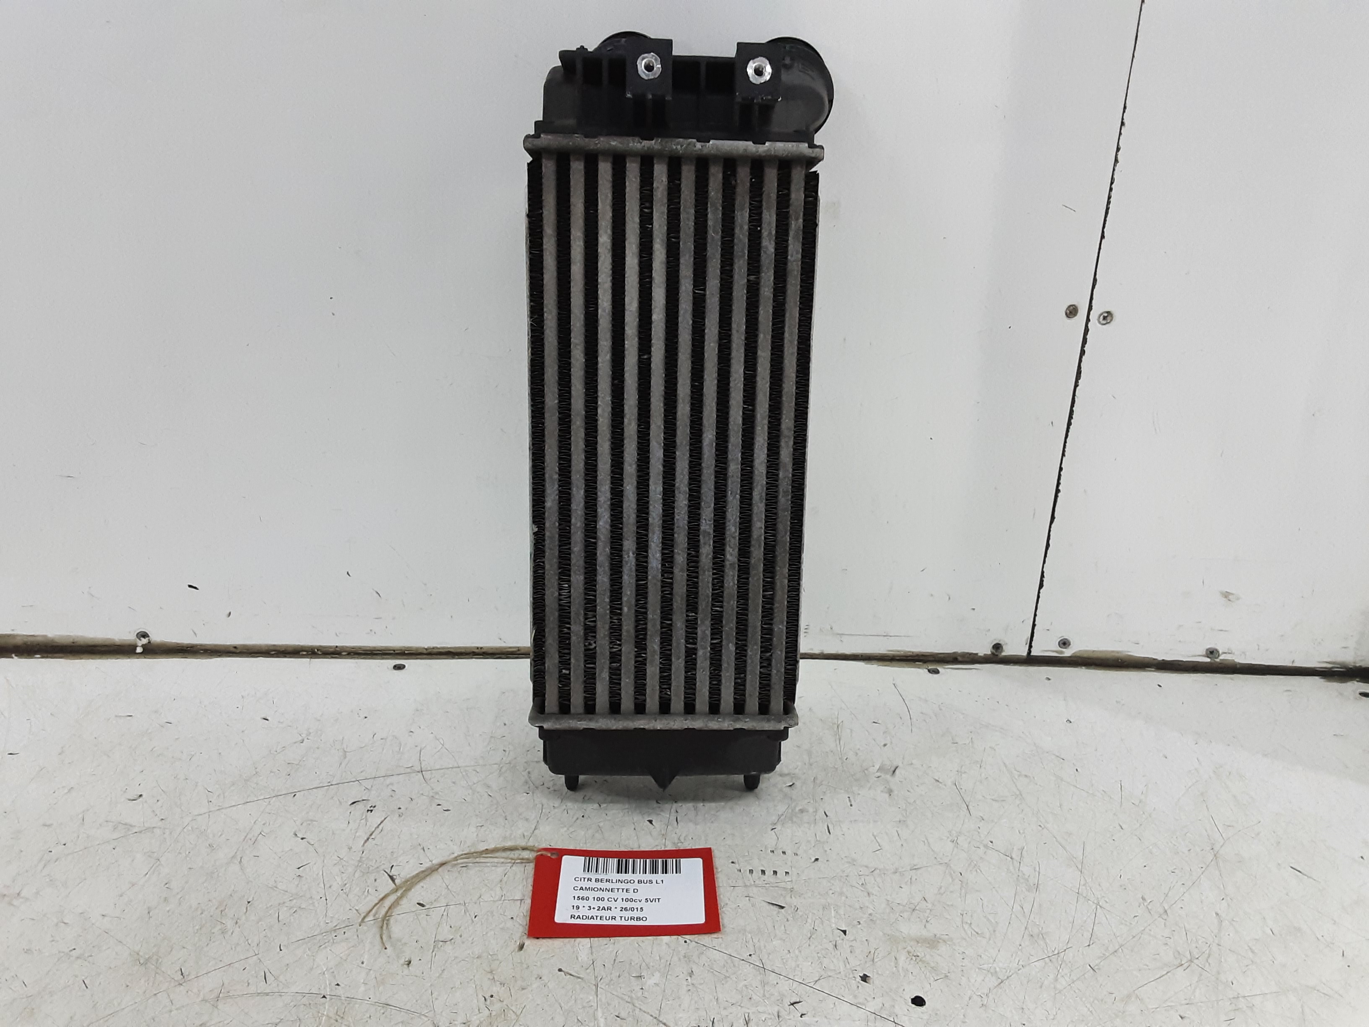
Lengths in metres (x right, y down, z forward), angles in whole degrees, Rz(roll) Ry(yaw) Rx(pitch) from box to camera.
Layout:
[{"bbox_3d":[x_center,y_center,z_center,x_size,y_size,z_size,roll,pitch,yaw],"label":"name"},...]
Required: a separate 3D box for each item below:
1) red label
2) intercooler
[{"bbox_3d":[-0.033,0.205,0.585,0.101,0.004,0.062,1,27,-3],"label":"red label"},{"bbox_3d":[-0.001,-0.050,0.628,0.175,0.447,0.090,1,12,-3],"label":"intercooler"}]

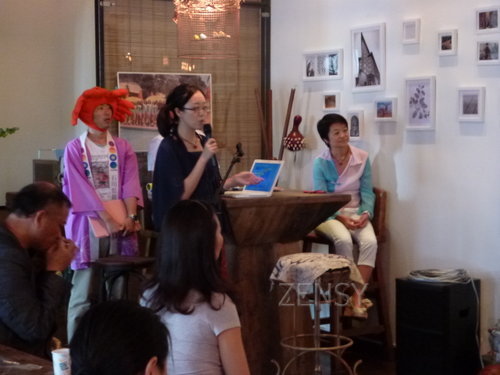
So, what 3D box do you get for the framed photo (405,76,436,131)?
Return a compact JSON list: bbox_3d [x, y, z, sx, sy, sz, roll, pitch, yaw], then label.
[{"bbox_3d":[1.073,-0.526,7.087,0.030,0.331,0.227,-4,6,-41],"label":"framed photo"}]

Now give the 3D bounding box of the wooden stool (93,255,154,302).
[{"bbox_3d":[-0.676,0.765,6.254,0.390,0.720,0.390,0,4,0],"label":"wooden stool"}]

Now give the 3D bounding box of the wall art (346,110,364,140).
[{"bbox_3d":[0.705,-0.414,7.519,0.030,0.193,0.125,-4,6,-41],"label":"wall art"}]

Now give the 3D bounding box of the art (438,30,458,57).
[{"bbox_3d":[1.216,-0.883,6.894,0.030,0.157,0.121,-4,6,-41],"label":"art"}]

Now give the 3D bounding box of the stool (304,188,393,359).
[{"bbox_3d":[0.594,0.523,6.930,0.420,1.040,0.420,-2,4,-28],"label":"stool"}]

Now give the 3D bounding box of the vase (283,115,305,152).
[{"bbox_3d":[0.304,-0.377,7.870,0.155,0.270,0.155,0,3,0],"label":"vase"}]

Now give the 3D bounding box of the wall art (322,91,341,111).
[{"bbox_3d":[0.556,-0.587,7.678,0.030,0.133,0.139,-4,6,-41],"label":"wall art"}]

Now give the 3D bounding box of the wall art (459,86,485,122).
[{"bbox_3d":[1.337,-0.497,6.784,0.030,0.206,0.173,-4,6,-41],"label":"wall art"}]

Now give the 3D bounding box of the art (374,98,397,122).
[{"bbox_3d":[0.885,-0.503,7.305,0.030,0.149,0.162,-4,6,-41],"label":"art"}]

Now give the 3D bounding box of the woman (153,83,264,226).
[{"bbox_3d":[-0.248,0.255,6.486,0.440,1.702,0.550,4,6,43],"label":"woman"}]

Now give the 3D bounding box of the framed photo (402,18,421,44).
[{"bbox_3d":[1.022,-0.982,7.111,0.030,0.151,0.123,-4,6,-41],"label":"framed photo"}]

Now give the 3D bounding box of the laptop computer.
[{"bbox_3d":[-0.013,-0.049,6.915,0.327,0.224,0.325,-3,5,-33],"label":"laptop computer"}]

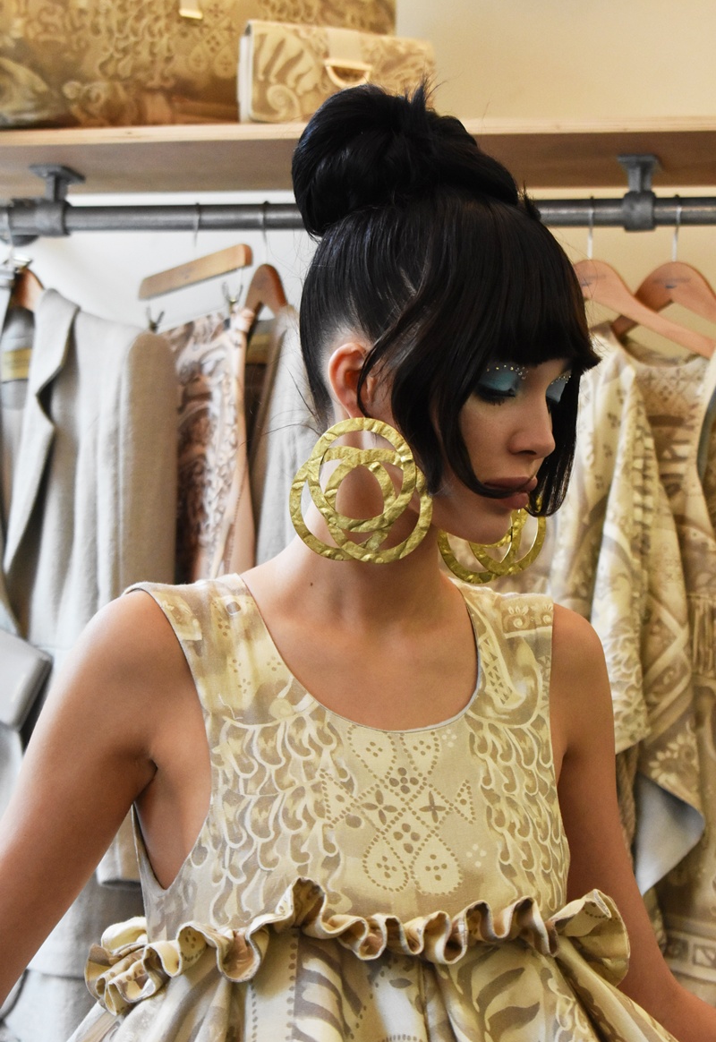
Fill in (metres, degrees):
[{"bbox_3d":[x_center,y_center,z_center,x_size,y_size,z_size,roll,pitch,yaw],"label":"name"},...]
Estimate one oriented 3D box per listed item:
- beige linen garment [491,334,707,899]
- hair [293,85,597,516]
[{"bbox_3d":[0.288,0.127,3.080,0.320,0.700,0.170,-3,-3,40],"label":"beige linen garment"},{"bbox_3d":[0.064,-0.163,1.800,0.240,0.310,0.190,8,3,37],"label":"hair"}]

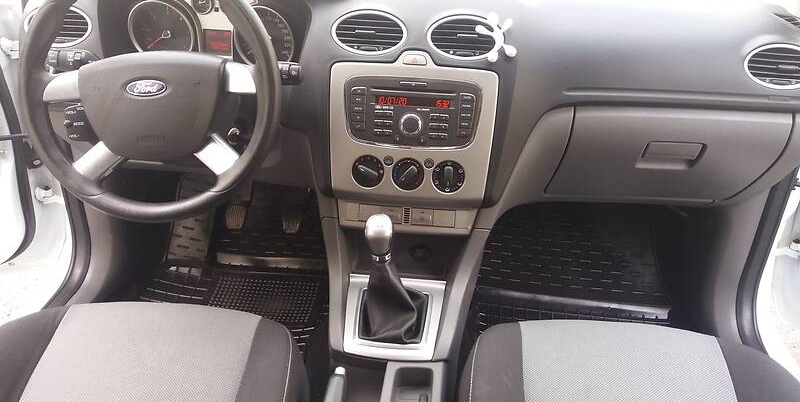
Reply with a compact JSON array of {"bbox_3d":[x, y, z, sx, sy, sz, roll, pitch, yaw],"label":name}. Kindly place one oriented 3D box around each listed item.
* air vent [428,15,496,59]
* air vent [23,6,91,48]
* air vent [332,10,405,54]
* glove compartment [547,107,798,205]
[{"bbox_3d":[0.110,-0.276,1.100,0.124,0.080,0.035,4,7,1],"label":"air vent"},{"bbox_3d":[-0.601,-0.304,1.135,0.122,0.080,0.035,6,12,5],"label":"air vent"},{"bbox_3d":[-0.052,-0.288,1.100,0.124,0.080,0.035,4,7,1],"label":"air vent"},{"bbox_3d":[0.478,-0.055,1.166,0.380,0.205,0.085,2,39,-1],"label":"glove compartment"}]

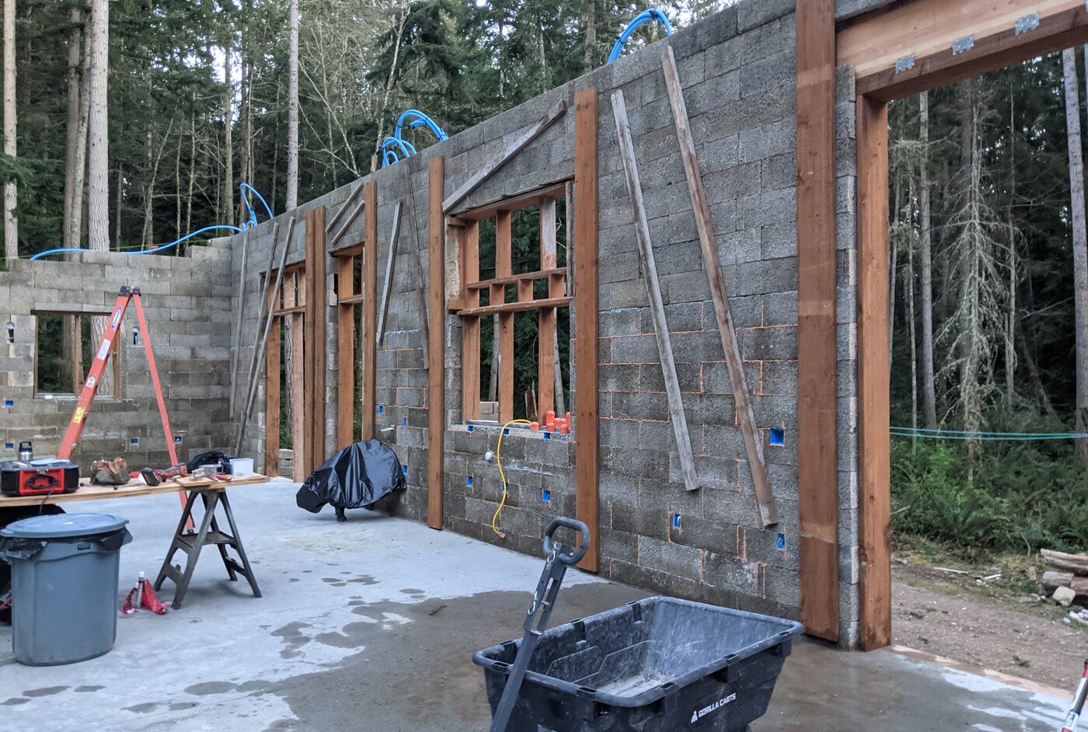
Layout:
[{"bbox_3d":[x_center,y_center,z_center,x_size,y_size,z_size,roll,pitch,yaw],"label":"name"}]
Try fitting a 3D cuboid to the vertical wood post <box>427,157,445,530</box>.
[{"bbox_3d":[-1.058,-0.222,8.350,0.042,3.645,0.240,1,-1,-36],"label":"vertical wood post"}]

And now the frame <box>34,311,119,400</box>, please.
[{"bbox_3d":[-6.971,-0.156,12.686,1.168,1.284,0.200,1,-1,-36],"label":"frame"}]

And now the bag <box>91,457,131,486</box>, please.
[{"bbox_3d":[-2.910,0.699,5.700,0.240,0.190,0.200,0,-1,-31],"label":"bag"}]

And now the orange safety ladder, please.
[{"bbox_3d":[-4.080,0.403,8.060,1.420,2.370,0.640,0,-1,-24],"label":"orange safety ladder"}]

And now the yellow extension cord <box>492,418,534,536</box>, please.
[{"bbox_3d":[-0.278,0.958,7.327,0.160,1.000,0.470,1,-1,-36],"label":"yellow extension cord"}]

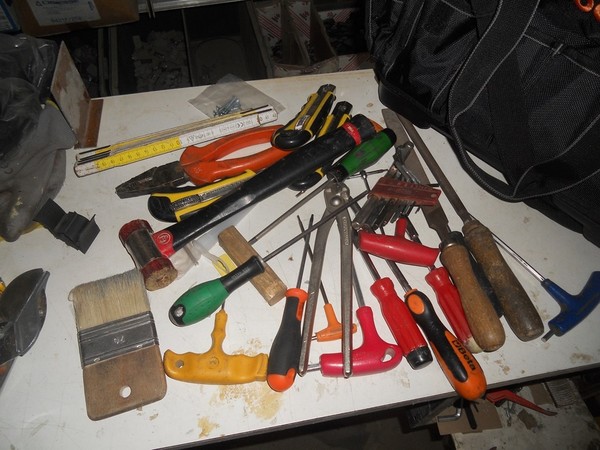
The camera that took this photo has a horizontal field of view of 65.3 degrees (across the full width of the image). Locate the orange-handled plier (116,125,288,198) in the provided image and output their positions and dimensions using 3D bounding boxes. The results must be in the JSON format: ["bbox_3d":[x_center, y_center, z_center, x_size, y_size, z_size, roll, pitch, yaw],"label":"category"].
[{"bbox_3d":[-0.104,-0.068,0.530,0.209,0.022,0.056,-21,59,-13],"label":"orange-handled plier"}]

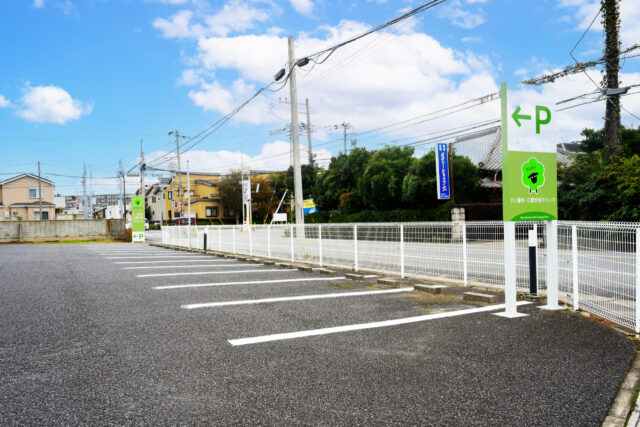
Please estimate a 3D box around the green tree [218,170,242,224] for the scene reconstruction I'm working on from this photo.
[{"bbox_3d":[-12.473,-1.630,74.078,3.500,8.670,3.500,-1,-1,0],"label":"green tree"}]

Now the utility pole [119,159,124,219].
[{"bbox_3d":[-24.582,-1.990,66.072,0.300,9.420,0.300,-1,-1,0],"label":"utility pole"}]

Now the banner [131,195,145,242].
[{"bbox_3d":[-12.557,0.436,36.829,0.920,3.200,0.120,0,-1,-27],"label":"banner"}]

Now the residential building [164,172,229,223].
[{"bbox_3d":[-20.859,-1.493,87.582,7.500,8.900,9.000,0,-1,-27],"label":"residential building"}]

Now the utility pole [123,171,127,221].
[{"bbox_3d":[-17.200,-0.673,47.072,0.170,5.910,0.170,-1,-1,0],"label":"utility pole"}]

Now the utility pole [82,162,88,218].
[{"bbox_3d":[-29.029,-1.775,66.072,0.400,9.100,0.400,-1,-1,0],"label":"utility pole"}]

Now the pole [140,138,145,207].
[{"bbox_3d":[-15.952,-2.222,48.072,0.280,9.010,0.280,-1,-1,0],"label":"pole"}]

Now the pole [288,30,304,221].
[{"bbox_3d":[-0.765,-2.374,18.872,0.280,7.880,0.280,-4,-1,0],"label":"pole"}]

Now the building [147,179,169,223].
[{"bbox_3d":[-27.160,-1.290,97.083,8.500,9.000,9.000,0,-1,-27],"label":"building"}]

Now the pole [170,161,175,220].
[{"bbox_3d":[-21.992,-2.364,80.072,0.250,10.600,0.250,-1,-1,0],"label":"pole"}]

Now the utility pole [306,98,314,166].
[{"bbox_3d":[-0.790,-4.446,51.072,0.320,13.180,0.320,-3,-1,0],"label":"utility pole"}]

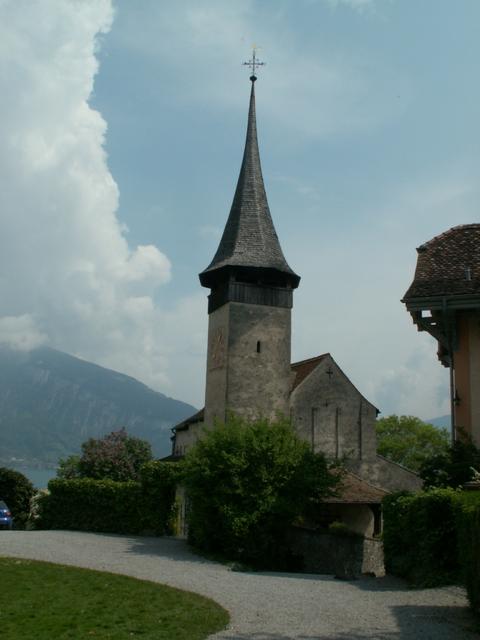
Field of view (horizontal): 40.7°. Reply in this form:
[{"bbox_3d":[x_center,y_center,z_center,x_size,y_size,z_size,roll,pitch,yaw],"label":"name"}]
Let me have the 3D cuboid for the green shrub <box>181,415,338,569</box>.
[{"bbox_3d":[0.714,6.245,23.700,5.600,5.300,4.900,1,-13,0],"label":"green shrub"}]

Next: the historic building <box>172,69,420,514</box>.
[{"bbox_3d":[2.700,-0.719,52.782,14.181,31.946,19.000,6,-13,-20],"label":"historic building"}]

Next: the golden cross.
[{"bbox_3d":[1.093,-19.062,48.071,1.757,2.841,0.350,6,-13,-20],"label":"golden cross"}]

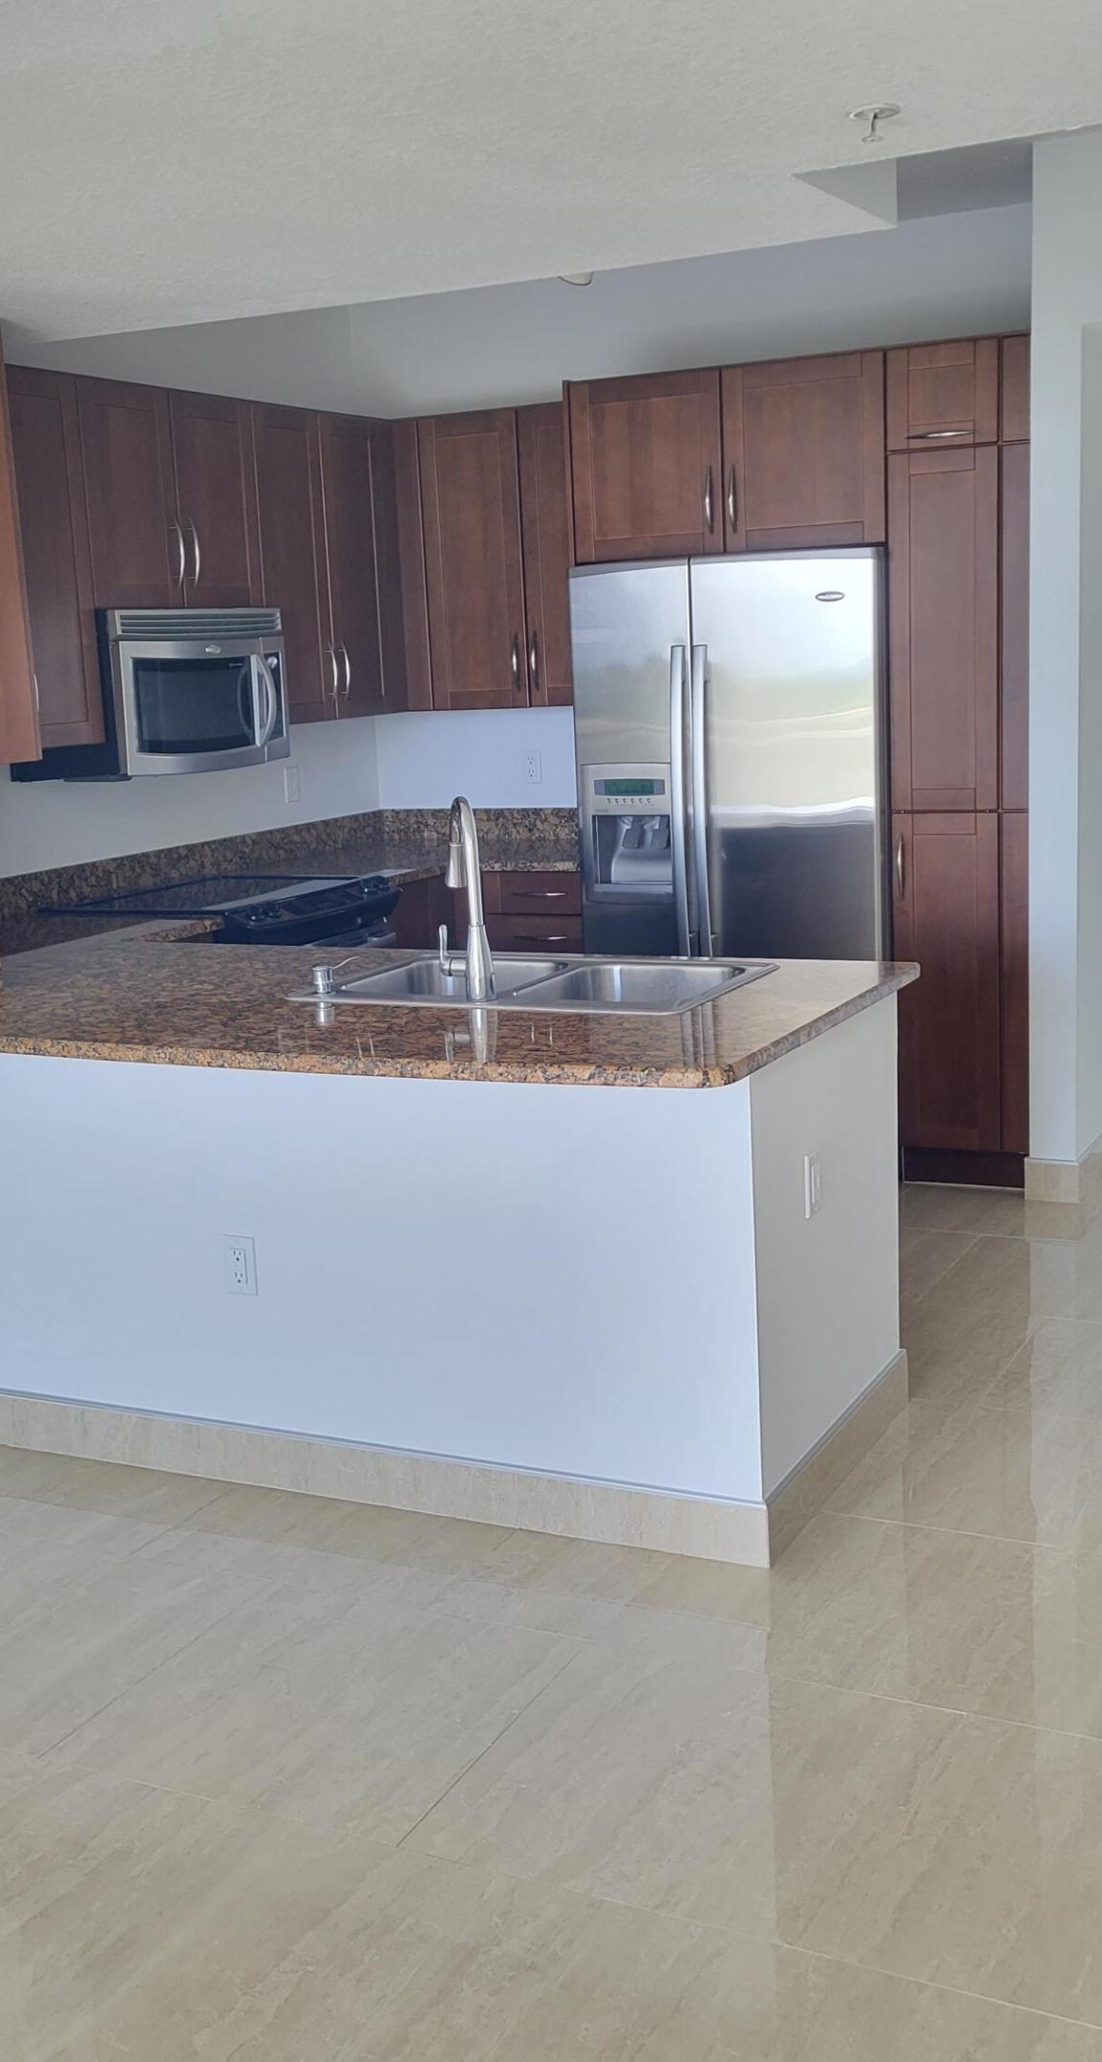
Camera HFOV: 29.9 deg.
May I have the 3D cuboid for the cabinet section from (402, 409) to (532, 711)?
[{"bbox_3d":[-0.182,-1.485,6.588,0.387,0.897,0.328,3,12,26],"label":"cabinet section"}]

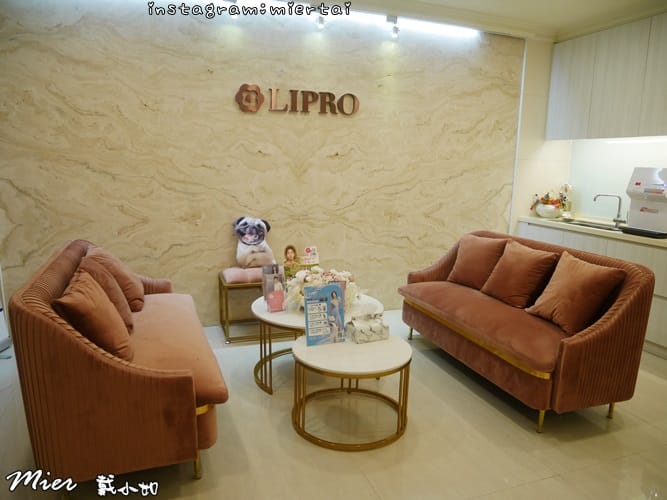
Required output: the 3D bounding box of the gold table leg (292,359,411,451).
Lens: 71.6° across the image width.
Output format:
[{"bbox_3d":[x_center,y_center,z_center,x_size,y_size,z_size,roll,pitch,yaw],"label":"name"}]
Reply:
[{"bbox_3d":[0.092,0.702,2.396,0.602,0.363,0.602,1,10,0],"label":"gold table leg"}]

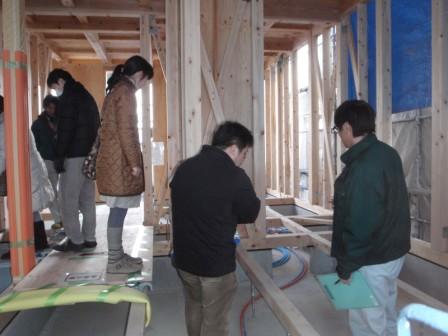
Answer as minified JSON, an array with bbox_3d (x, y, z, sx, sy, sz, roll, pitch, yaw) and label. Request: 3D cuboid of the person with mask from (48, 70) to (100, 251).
[{"bbox_3d":[-1.413,-0.086,3.434,0.480,1.710,0.480,-2,4,-23],"label":"person with mask"}]

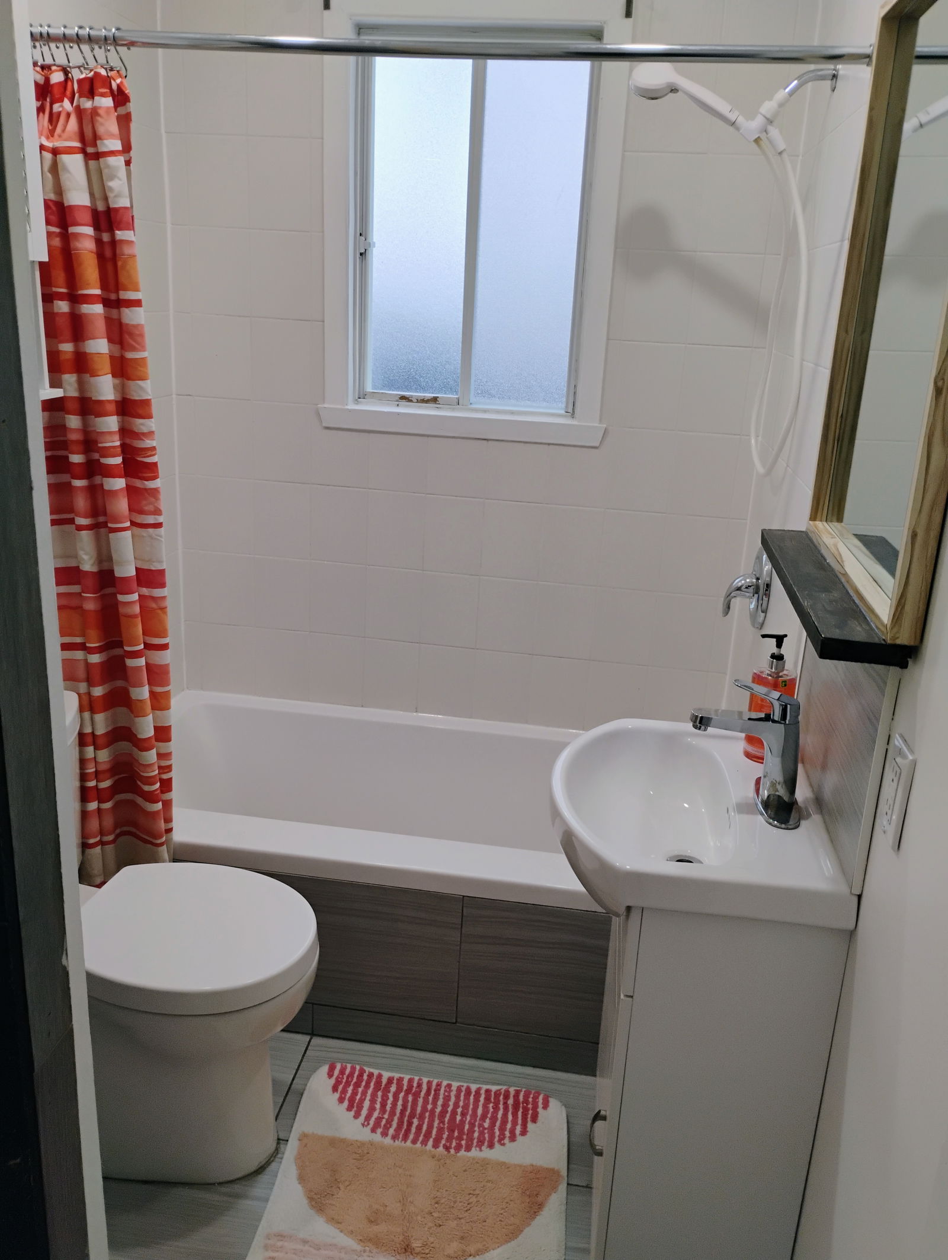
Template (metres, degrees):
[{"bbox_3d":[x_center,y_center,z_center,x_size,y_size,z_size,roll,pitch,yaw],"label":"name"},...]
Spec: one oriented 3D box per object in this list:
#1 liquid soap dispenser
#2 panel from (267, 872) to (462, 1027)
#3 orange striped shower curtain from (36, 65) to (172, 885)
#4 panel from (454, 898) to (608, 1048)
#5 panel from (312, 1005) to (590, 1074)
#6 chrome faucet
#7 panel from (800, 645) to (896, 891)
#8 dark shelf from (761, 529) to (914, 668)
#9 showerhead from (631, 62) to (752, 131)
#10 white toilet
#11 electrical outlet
[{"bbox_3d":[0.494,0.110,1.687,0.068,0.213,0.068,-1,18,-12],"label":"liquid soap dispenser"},{"bbox_3d":[-0.310,0.639,2.091,0.569,0.298,0.014,5,17,7],"label":"panel"},{"bbox_3d":[-0.718,-0.088,1.941,0.270,1.780,0.200,5,17,7],"label":"orange striped shower curtain"},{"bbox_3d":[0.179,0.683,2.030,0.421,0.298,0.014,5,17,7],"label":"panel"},{"bbox_3d":[-0.043,0.843,2.112,0.601,0.078,0.014,5,17,7],"label":"panel"},{"bbox_3d":[0.406,0.165,1.521,0.170,0.193,0.160,5,17,7],"label":"chrome faucet"},{"bbox_3d":[0.528,0.122,1.489,0.013,0.302,0.520,5,17,7],"label":"panel"},{"bbox_3d":[0.498,-0.068,1.475,0.101,0.026,0.645,5,17,7],"label":"dark shelf"},{"bbox_3d":[0.410,-1.021,1.950,0.228,0.078,0.085,35,19,-3],"label":"showerhead"},{"bbox_3d":[-0.617,0.545,1.812,0.685,0.770,0.370,5,17,7],"label":"white toilet"},{"bbox_3d":[0.483,0.187,1.161,0.011,0.118,0.076,5,17,7],"label":"electrical outlet"}]

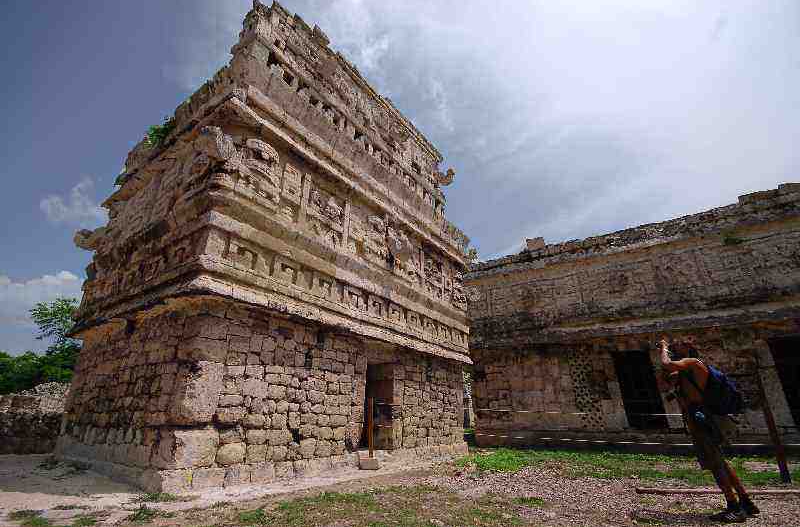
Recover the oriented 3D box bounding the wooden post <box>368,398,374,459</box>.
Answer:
[{"bbox_3d":[-0.508,2.855,5.830,0.070,0.950,0.070,-15,-27,32],"label":"wooden post"}]

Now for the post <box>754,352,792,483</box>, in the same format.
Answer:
[{"bbox_3d":[5.600,2.300,5.050,0.085,1.800,0.085,-9,-28,35],"label":"post"}]

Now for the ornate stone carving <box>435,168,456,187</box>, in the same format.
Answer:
[{"bbox_3d":[1.720,-3.330,12.870,0.700,0.760,0.350,-8,-24,18],"label":"ornate stone carving"}]

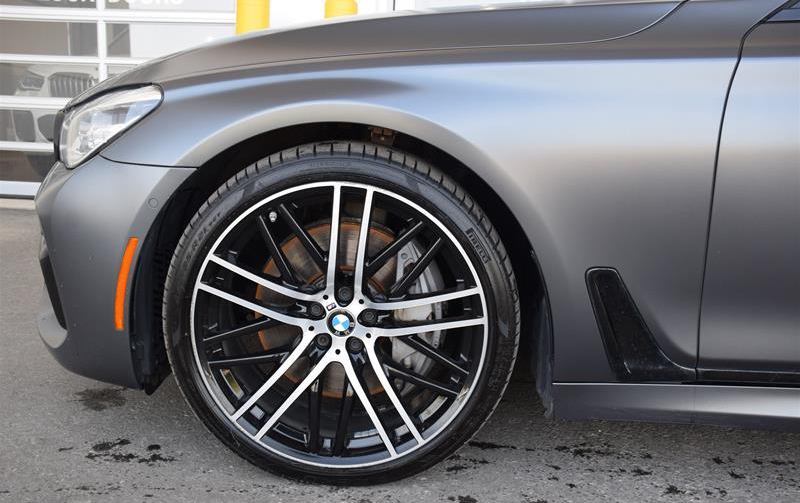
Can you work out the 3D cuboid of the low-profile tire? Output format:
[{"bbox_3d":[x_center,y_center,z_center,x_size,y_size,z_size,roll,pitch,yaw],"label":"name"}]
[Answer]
[{"bbox_3d":[-0.114,0.123,1.559,0.705,0.695,0.245,2,12,1],"label":"low-profile tire"}]

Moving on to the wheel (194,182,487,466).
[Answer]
[{"bbox_3d":[-0.115,0.128,1.550,0.570,0.570,0.225,2,12,1],"label":"wheel"}]

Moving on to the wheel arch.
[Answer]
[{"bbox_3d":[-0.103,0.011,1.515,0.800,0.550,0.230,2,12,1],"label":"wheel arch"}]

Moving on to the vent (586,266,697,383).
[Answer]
[{"bbox_3d":[0.451,0.136,1.427,0.215,0.222,0.045,2,12,1],"label":"vent"}]

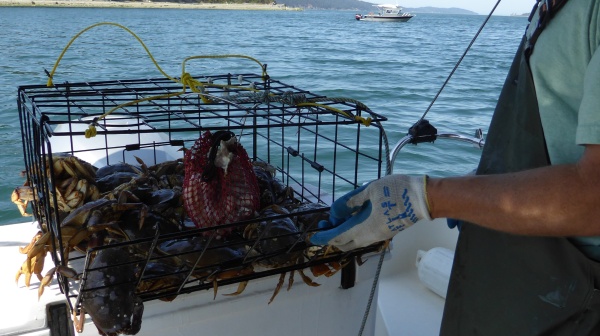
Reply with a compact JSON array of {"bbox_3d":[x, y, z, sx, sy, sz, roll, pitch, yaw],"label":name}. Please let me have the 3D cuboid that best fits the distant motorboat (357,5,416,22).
[{"bbox_3d":[12.311,-22.274,83.194,8.600,2.500,2.600,2,15,3],"label":"distant motorboat"}]

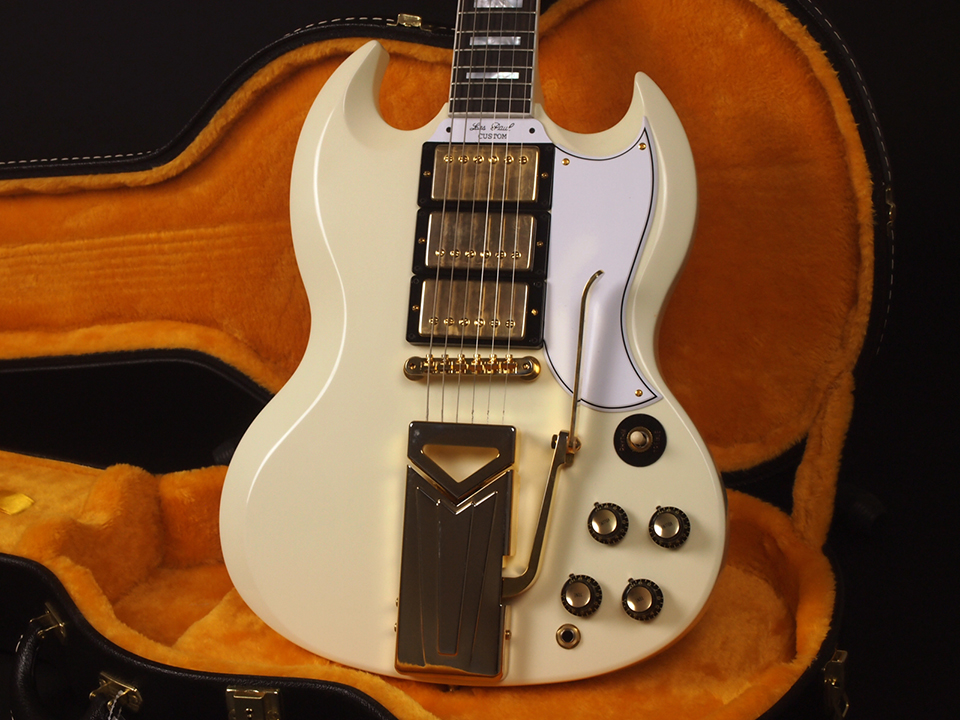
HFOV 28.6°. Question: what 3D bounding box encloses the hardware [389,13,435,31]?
[{"bbox_3d":[-0.050,-0.240,1.335,0.033,0.011,0.014,8,-5,9],"label":"hardware"}]

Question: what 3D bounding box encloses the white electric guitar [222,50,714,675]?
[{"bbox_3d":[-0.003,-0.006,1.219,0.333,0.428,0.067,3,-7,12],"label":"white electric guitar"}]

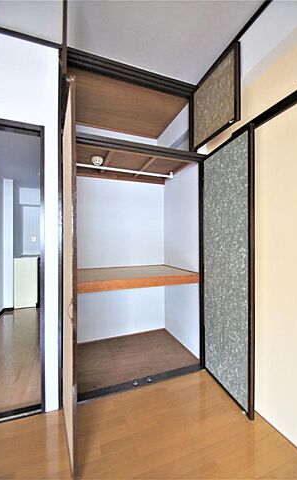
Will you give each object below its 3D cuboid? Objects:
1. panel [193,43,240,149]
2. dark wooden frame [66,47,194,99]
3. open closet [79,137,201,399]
[{"bbox_3d":[0.485,-0.990,1.460,0.030,0.515,0.450,0,0,-22],"label":"panel"},{"bbox_3d":[-0.092,-1.222,1.514,1.009,0.106,0.075,0,0,-22],"label":"dark wooden frame"},{"bbox_3d":[-0.175,0.190,1.850,1.100,1.820,0.760,0,0,-22],"label":"open closet"}]

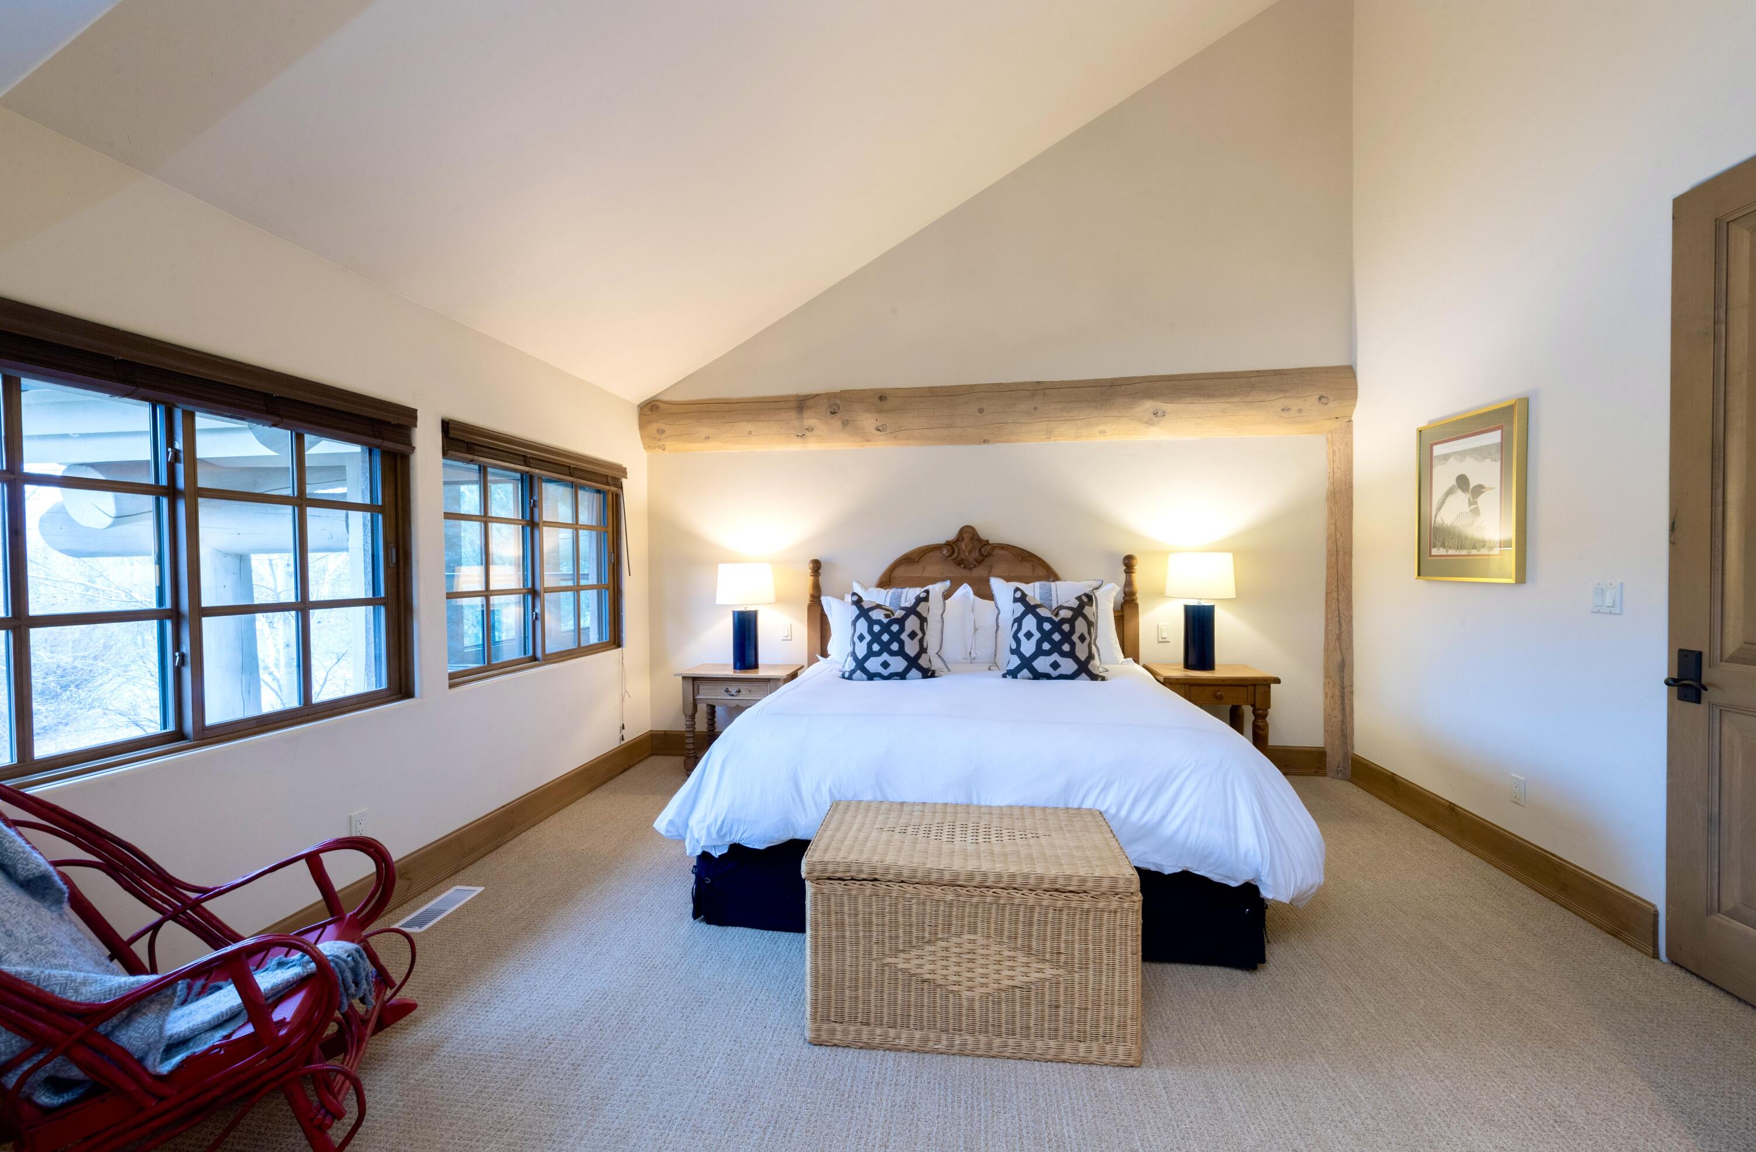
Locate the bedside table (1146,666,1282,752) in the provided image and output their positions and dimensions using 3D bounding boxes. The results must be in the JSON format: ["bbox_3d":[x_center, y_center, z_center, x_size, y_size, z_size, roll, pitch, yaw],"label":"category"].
[{"bbox_3d":[1.945,0.902,4.025,0.630,0.687,0.490,0,1,8],"label":"bedside table"}]

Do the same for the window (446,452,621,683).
[{"bbox_3d":[-1.839,-0.058,3.767,0.110,1.080,1.560,0,1,8],"label":"window"}]

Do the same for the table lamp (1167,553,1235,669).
[{"bbox_3d":[1.918,0.209,4.061,0.380,0.692,0.380,0,1,8],"label":"table lamp"}]

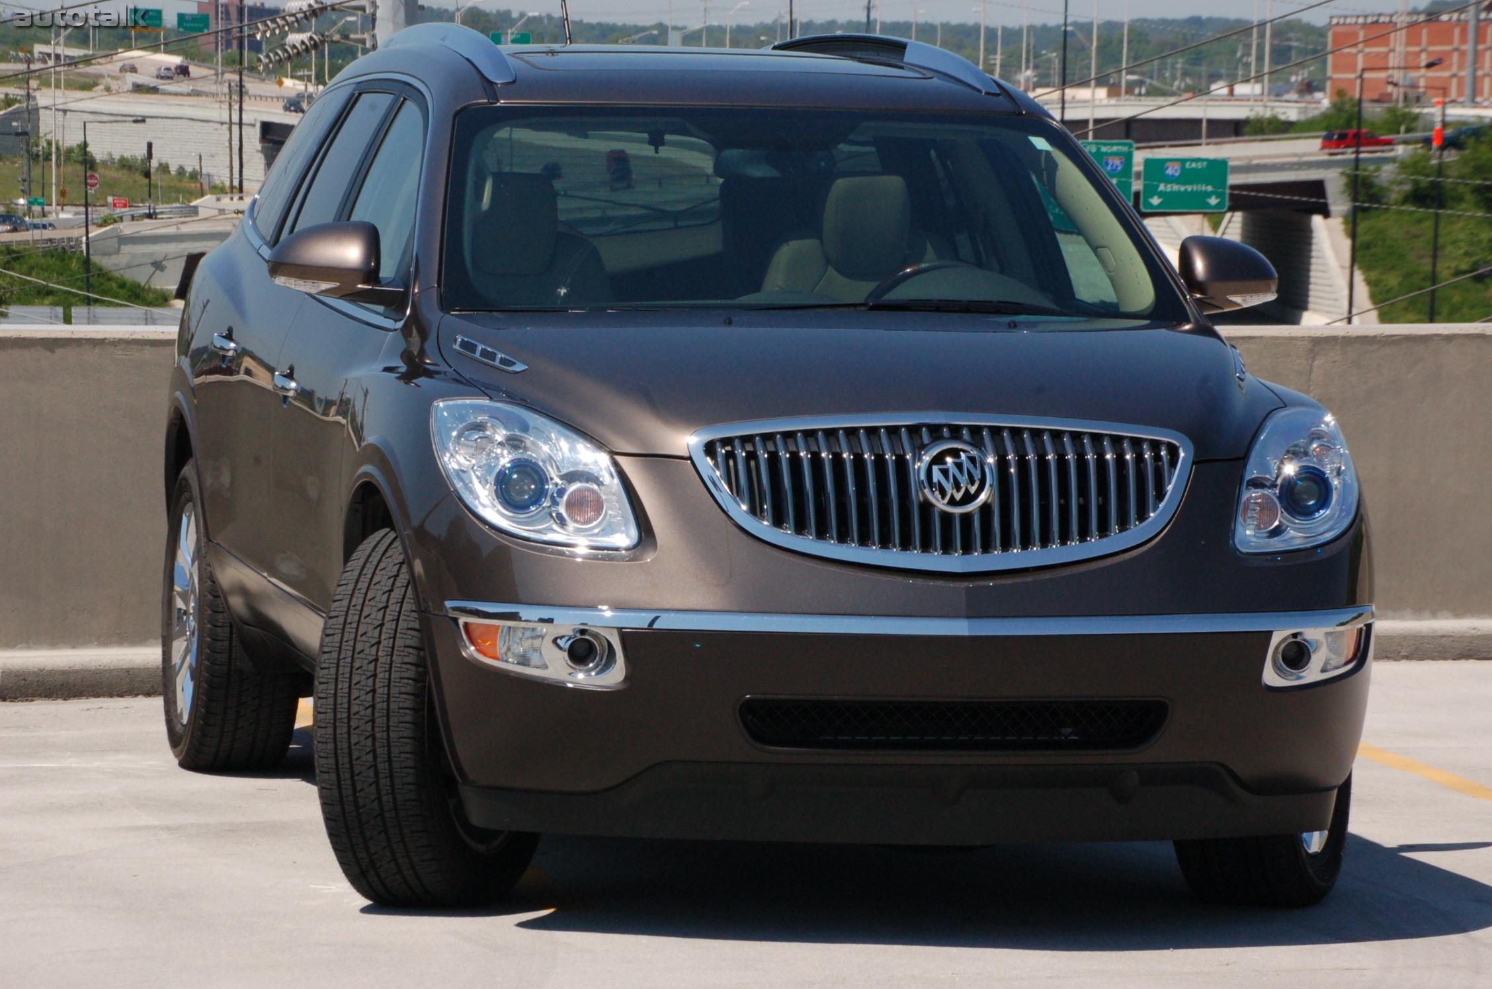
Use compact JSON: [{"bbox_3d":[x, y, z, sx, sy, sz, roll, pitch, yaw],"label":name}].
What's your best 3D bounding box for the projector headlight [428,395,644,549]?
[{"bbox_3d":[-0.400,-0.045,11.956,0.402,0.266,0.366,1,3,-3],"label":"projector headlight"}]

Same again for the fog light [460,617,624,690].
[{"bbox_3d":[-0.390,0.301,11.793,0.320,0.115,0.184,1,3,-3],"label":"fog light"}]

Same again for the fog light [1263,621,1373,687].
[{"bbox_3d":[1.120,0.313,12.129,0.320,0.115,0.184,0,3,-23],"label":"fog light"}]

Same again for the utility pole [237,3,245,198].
[{"bbox_3d":[-38.863,-31.227,479.547,0.340,16.500,0.340,1,3,-5],"label":"utility pole"}]

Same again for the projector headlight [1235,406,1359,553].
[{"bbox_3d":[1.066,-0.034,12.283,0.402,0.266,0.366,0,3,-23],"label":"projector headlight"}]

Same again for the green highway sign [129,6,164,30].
[{"bbox_3d":[-96.621,-76.767,1000.000,5.150,3.000,0.200,1,3,-9],"label":"green highway sign"}]

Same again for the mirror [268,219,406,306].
[{"bbox_3d":[-0.844,-0.483,12.851,0.280,0.172,0.185,1,2,-12],"label":"mirror"}]

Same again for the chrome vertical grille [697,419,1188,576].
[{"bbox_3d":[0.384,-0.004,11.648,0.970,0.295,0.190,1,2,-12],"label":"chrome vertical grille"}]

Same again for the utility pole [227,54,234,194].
[{"bbox_3d":[-39.870,-28.671,480.000,0.320,10.800,0.320,1,3,0],"label":"utility pole"}]

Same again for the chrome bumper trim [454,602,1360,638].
[{"bbox_3d":[0.378,0.240,11.909,1.868,0.046,0.407,0,3,-13],"label":"chrome bumper trim"}]

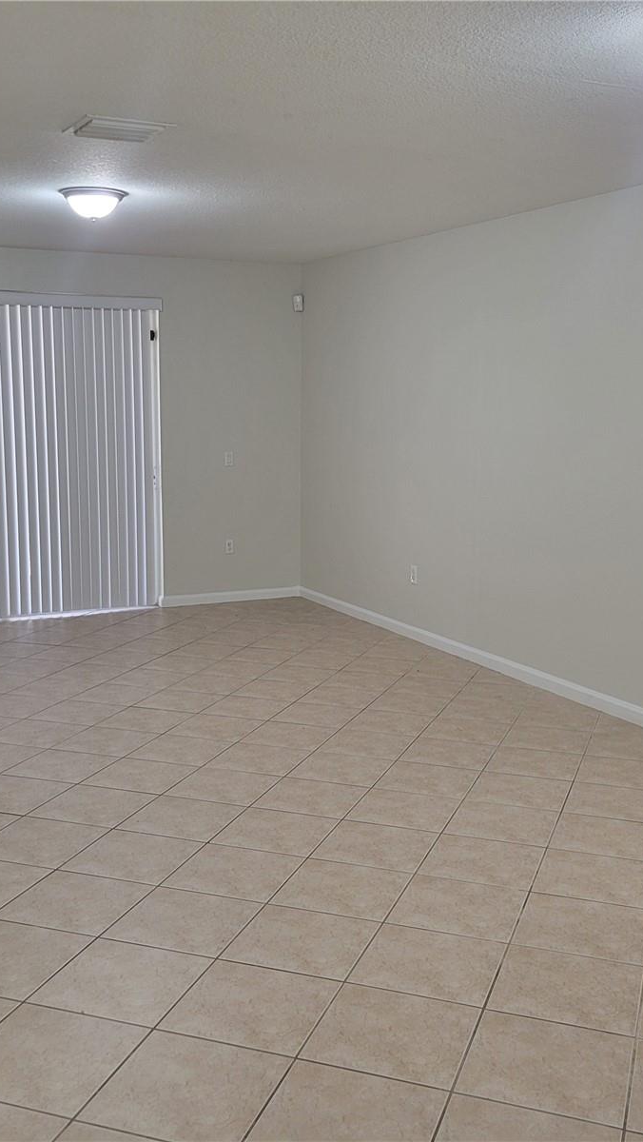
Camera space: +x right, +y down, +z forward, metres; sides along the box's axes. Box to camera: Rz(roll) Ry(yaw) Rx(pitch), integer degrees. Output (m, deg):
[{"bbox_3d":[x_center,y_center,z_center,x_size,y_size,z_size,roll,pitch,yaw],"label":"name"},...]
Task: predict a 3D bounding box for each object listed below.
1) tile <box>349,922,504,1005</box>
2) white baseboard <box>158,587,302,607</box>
[{"bbox_3d":[0.334,1.196,3.472,0.404,0.010,0.404,3,9,19],"label":"tile"},{"bbox_3d":[-0.740,0.214,9.459,1.238,0.088,0.015,-4,10,-25],"label":"white baseboard"}]

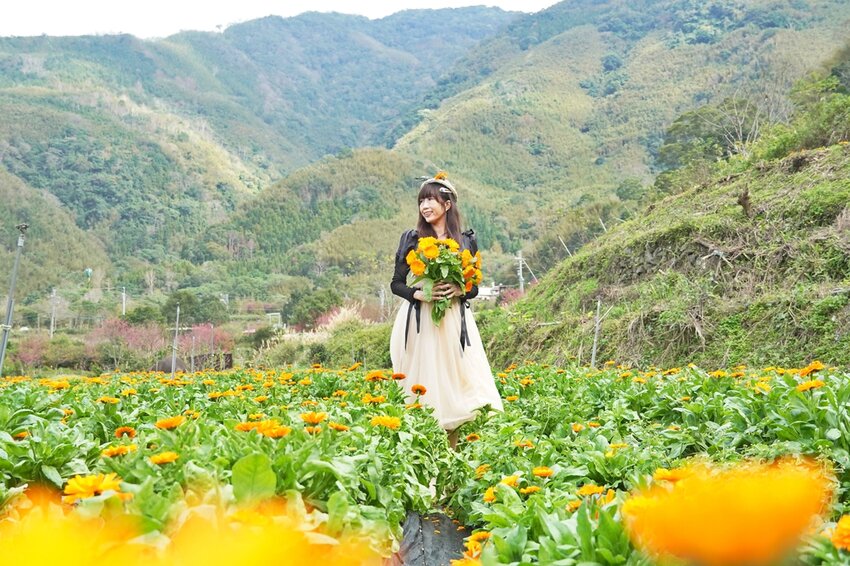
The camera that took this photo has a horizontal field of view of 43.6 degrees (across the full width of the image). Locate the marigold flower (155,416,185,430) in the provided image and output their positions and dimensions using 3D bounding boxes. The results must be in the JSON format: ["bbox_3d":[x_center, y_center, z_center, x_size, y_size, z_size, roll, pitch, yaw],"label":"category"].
[{"bbox_3d":[-0.614,0.337,2.550,0.072,0.034,0.072,0,-4,0],"label":"marigold flower"}]

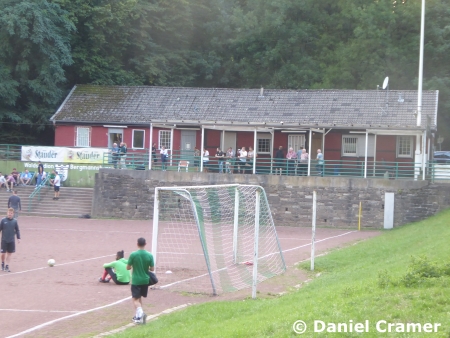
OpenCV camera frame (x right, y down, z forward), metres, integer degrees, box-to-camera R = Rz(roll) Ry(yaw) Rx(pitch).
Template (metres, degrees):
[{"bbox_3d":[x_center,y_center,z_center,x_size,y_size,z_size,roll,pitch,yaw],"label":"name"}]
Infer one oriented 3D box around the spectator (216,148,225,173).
[{"bbox_3d":[-0.274,-0.411,60.004,0.520,1.620,0.450,2,0,18],"label":"spectator"}]

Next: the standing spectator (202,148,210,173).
[{"bbox_3d":[-1.215,-0.546,66.400,0.530,1.609,0.400,1,-1,24],"label":"standing spectator"}]

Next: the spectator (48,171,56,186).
[{"bbox_3d":[-10.360,0.628,62.003,0.500,1.100,0.700,2,0,6],"label":"spectator"}]

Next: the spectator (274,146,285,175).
[{"bbox_3d":[3.197,-0.468,60.504,0.520,1.750,0.420,2,0,37],"label":"spectator"}]

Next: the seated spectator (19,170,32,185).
[{"bbox_3d":[-13.716,0.601,71.000,0.700,1.133,0.780,2,0,0],"label":"seated spectator"}]

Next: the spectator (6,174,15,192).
[{"bbox_3d":[-12.675,0.836,61.003,0.500,1.080,0.700,2,0,9],"label":"spectator"}]

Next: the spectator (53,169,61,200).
[{"bbox_3d":[-9.810,0.984,60.004,0.450,1.700,0.460,2,0,-3],"label":"spectator"}]

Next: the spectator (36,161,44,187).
[{"bbox_3d":[-11.151,0.347,62.004,0.480,1.600,0.420,2,0,45],"label":"spectator"}]

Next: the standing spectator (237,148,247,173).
[{"bbox_3d":[1.080,-0.454,60.004,0.550,1.650,0.480,2,0,20],"label":"standing spectator"}]

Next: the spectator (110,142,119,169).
[{"bbox_3d":[-7.215,-0.850,67.700,0.520,1.687,0.420,2,0,6],"label":"spectator"}]

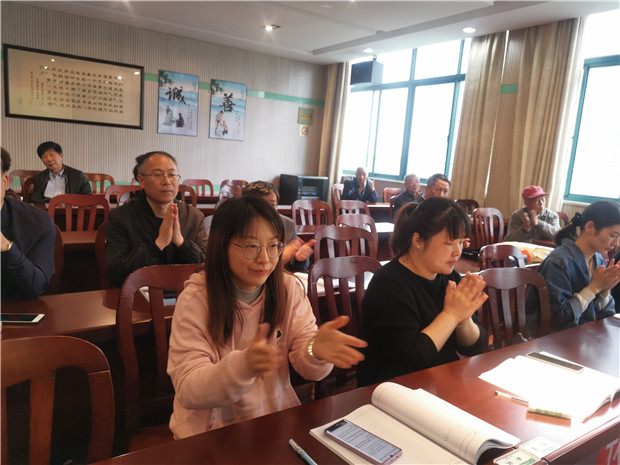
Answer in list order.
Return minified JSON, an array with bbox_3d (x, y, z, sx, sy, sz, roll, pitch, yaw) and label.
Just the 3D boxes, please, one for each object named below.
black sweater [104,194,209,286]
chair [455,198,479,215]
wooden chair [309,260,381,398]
[{"bbox_3d":[-0.731,0.129,2.361,0.510,0.640,0.410,-2,11,-35],"label":"black sweater"},{"bbox_3d":[2.115,0.098,6.016,0.450,0.955,0.520,-2,11,-35],"label":"chair"},{"bbox_3d":[0.270,0.610,1.977,0.460,0.950,0.520,-2,11,-35],"label":"wooden chair"}]

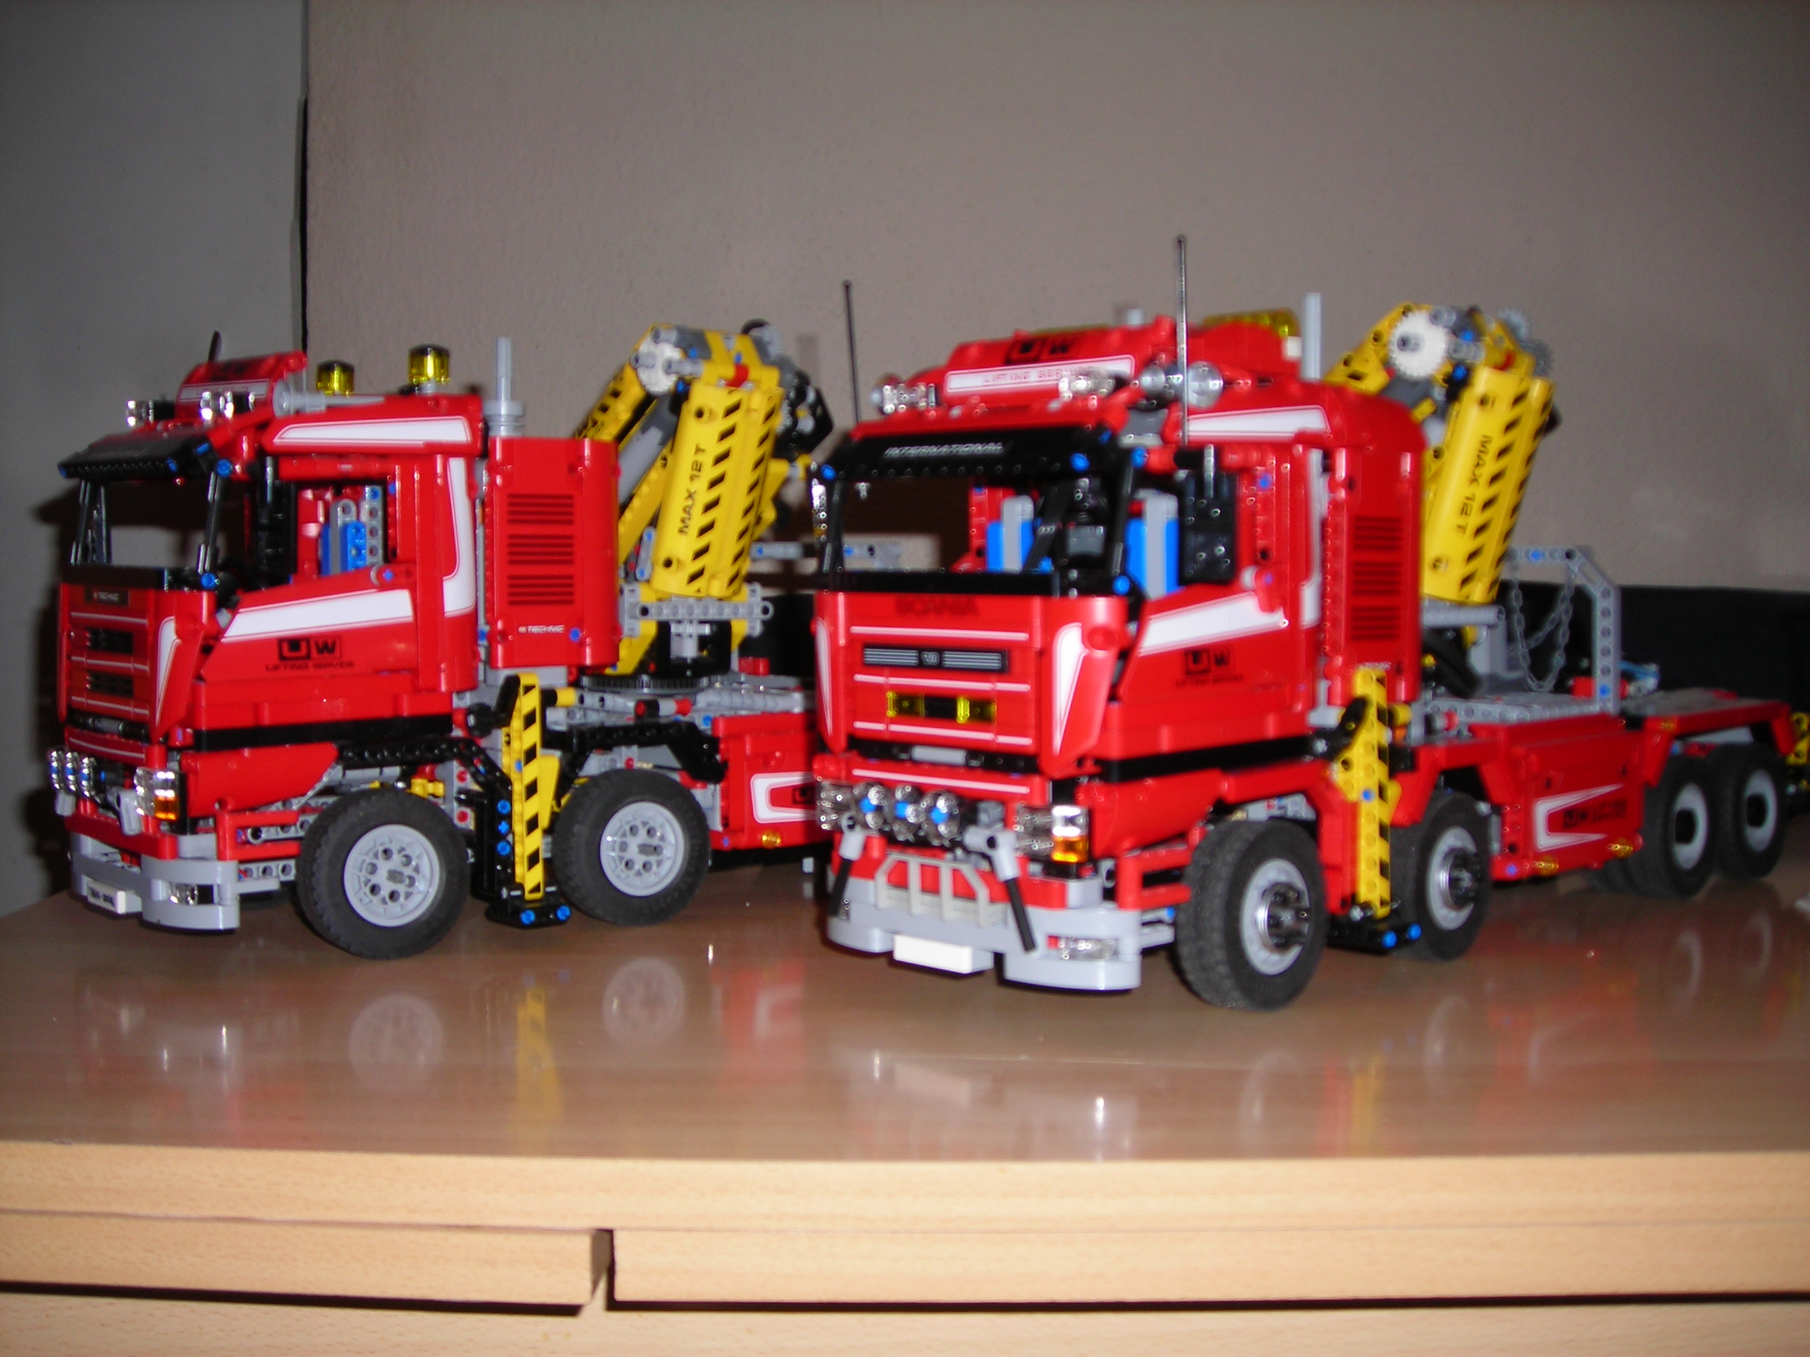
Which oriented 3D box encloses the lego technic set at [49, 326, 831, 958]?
[{"bbox_3d":[-0.091,-0.032,0.893,0.540,0.253,0.142,-3,5,-38],"label":"lego technic set"}]

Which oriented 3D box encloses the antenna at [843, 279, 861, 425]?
[{"bbox_3d":[-0.018,-0.113,0.703,0.004,0.055,0.004,-4,-2,-44],"label":"antenna"}]

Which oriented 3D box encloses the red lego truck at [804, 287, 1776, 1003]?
[{"bbox_3d":[0.199,-0.028,0.813,0.540,0.253,0.142,-4,5,-44],"label":"red lego truck"}]

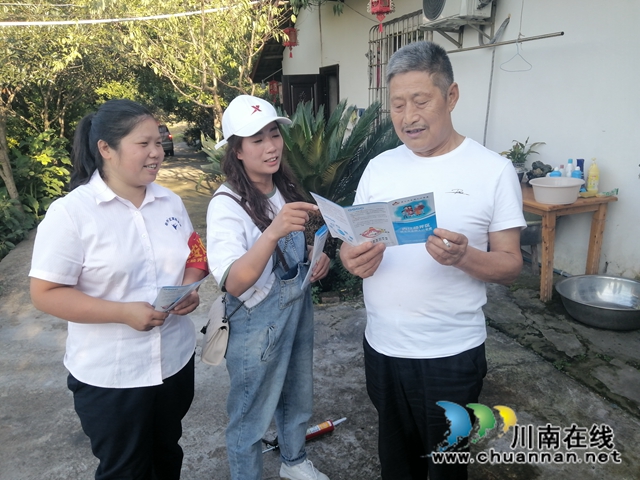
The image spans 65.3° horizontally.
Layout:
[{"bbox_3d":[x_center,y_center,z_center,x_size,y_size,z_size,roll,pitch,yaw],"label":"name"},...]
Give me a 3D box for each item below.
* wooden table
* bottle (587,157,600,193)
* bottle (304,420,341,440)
[{"bbox_3d":[1.768,-0.065,4.322,0.665,0.737,1.150,-8,17,-21],"label":"wooden table"},{"bbox_3d":[2.144,-0.484,3.884,0.087,0.285,0.065,7,18,28],"label":"bottle"},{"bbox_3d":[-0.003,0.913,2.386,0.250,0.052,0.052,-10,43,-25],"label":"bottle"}]

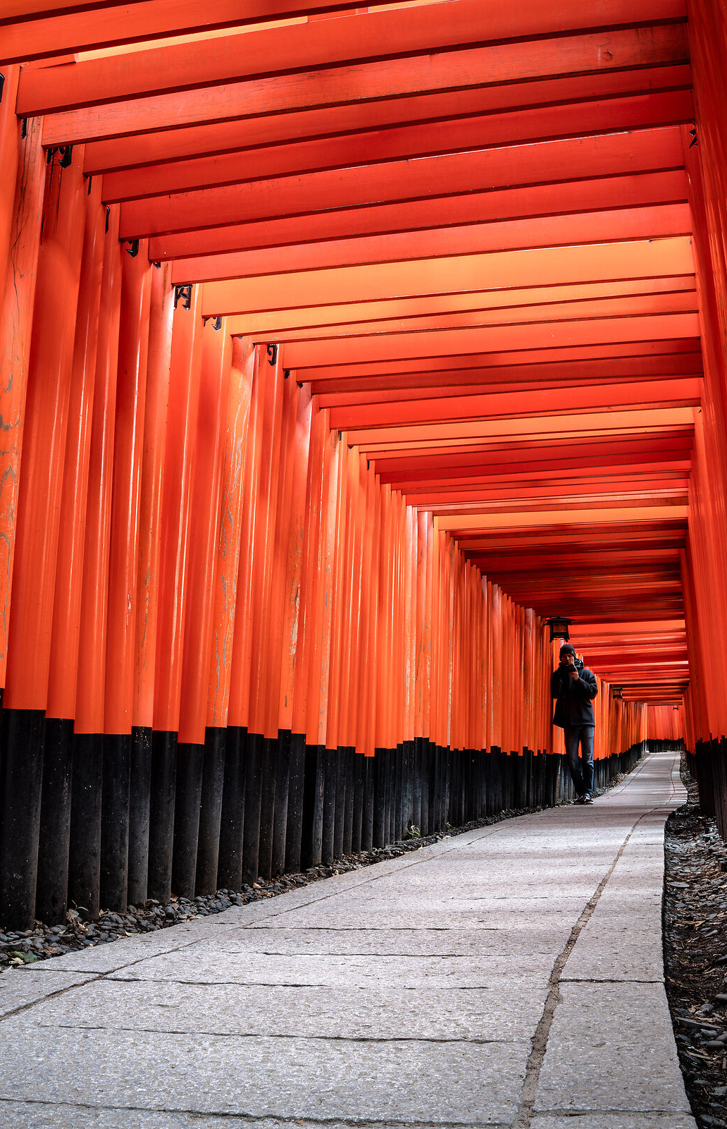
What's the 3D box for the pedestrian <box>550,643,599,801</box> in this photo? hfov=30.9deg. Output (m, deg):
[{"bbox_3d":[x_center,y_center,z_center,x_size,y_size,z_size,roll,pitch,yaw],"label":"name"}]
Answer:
[{"bbox_3d":[2.300,1.742,14.350,0.520,1.740,0.400,-4,-12,22],"label":"pedestrian"}]

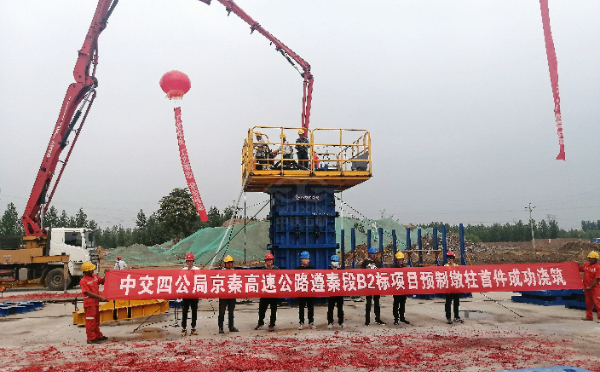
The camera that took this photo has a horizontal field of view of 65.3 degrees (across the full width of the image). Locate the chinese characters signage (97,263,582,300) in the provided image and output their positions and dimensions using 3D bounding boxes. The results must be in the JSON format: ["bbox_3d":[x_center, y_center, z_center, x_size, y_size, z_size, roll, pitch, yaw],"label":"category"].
[{"bbox_3d":[1.326,2.183,10.724,11.165,0.720,0.150,0,-6,-7],"label":"chinese characters signage"}]

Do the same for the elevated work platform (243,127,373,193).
[{"bbox_3d":[0.050,-0.731,15.539,3.620,1.460,3.700,0,-7,-9],"label":"elevated work platform"}]

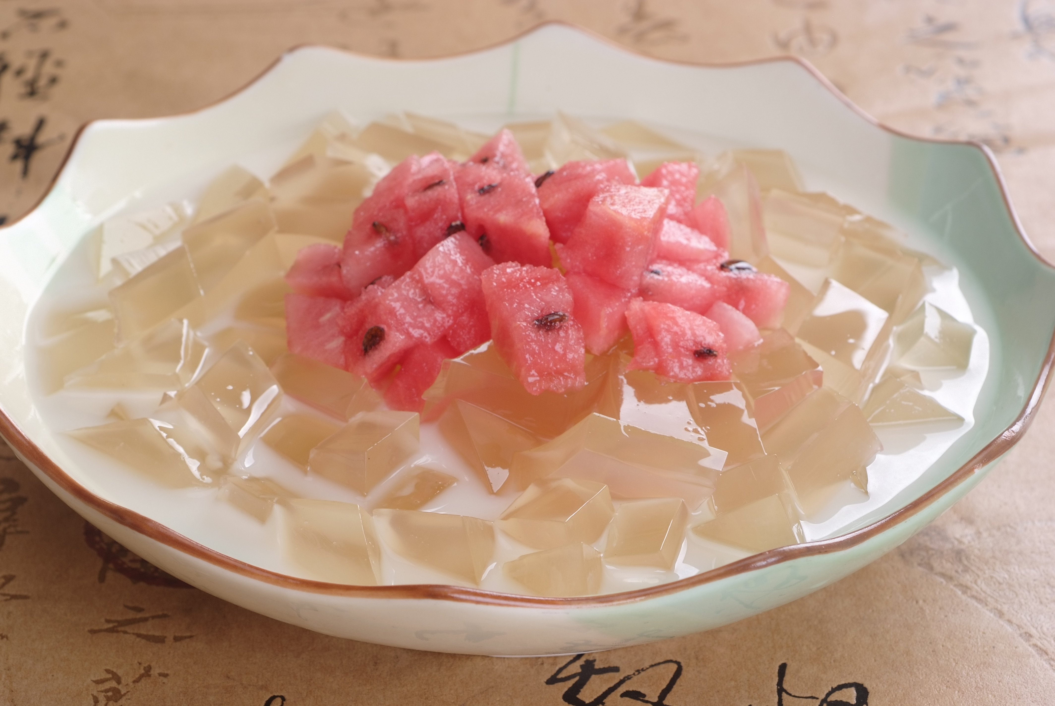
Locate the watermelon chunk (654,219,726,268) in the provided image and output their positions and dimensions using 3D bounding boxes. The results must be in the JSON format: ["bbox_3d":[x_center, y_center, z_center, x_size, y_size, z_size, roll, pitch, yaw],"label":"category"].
[{"bbox_3d":[0.043,-0.028,0.697,0.021,0.015,0.017,9,32,15],"label":"watermelon chunk"}]

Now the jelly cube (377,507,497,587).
[{"bbox_3d":[-0.021,0.046,0.589,0.021,0.019,0.020,-1,-8,17],"label":"jelly cube"}]

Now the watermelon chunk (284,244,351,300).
[{"bbox_3d":[-0.049,-0.017,0.636,0.018,0.013,0.015,11,33,17],"label":"watermelon chunk"}]

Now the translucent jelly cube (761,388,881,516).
[{"bbox_3d":[0.072,0.024,0.644,0.022,0.018,0.014,-40,33,-8],"label":"translucent jelly cube"}]

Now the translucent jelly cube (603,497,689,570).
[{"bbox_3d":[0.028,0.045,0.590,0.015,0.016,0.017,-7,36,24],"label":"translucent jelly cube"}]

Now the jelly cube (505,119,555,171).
[{"bbox_3d":[0.000,-0.059,0.754,0.014,0.012,0.016,-2,13,4],"label":"jelly cube"}]

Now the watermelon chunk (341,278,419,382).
[{"bbox_3d":[-0.031,-0.004,0.580,0.015,0.016,0.018,-28,71,3],"label":"watermelon chunk"}]

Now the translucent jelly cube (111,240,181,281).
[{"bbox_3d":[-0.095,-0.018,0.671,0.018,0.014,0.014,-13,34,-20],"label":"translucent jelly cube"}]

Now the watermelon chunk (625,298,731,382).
[{"bbox_3d":[0.038,-0.003,0.661,0.024,0.018,0.018,12,33,19],"label":"watermelon chunk"}]

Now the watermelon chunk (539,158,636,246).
[{"bbox_3d":[0.016,-0.038,0.684,0.021,0.017,0.019,-1,37,12],"label":"watermelon chunk"}]

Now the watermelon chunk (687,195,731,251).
[{"bbox_3d":[0.043,-0.029,0.649,0.013,0.014,0.013,-5,32,-9],"label":"watermelon chunk"}]

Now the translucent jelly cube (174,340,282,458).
[{"bbox_3d":[-0.069,0.011,0.622,0.017,0.017,0.015,46,67,2],"label":"translucent jelly cube"}]

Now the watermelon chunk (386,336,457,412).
[{"bbox_3d":[-0.024,0.007,0.605,0.017,0.018,0.017,20,37,29],"label":"watermelon chunk"}]

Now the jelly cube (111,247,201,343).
[{"bbox_3d":[-0.085,-0.012,0.626,0.021,0.016,0.014,-27,68,9],"label":"jelly cube"}]

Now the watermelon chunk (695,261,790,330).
[{"bbox_3d":[0.051,-0.011,0.623,0.021,0.013,0.014,4,32,7],"label":"watermelon chunk"}]

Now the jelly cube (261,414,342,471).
[{"bbox_3d":[-0.051,0.024,0.608,0.017,0.014,0.017,20,37,29],"label":"jelly cube"}]

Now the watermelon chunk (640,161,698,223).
[{"bbox_3d":[0.037,-0.040,0.691,0.011,0.014,0.018,2,-11,-15],"label":"watermelon chunk"}]

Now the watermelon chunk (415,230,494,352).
[{"bbox_3d":[-0.017,-0.014,0.634,0.015,0.022,0.015,-34,63,-22],"label":"watermelon chunk"}]

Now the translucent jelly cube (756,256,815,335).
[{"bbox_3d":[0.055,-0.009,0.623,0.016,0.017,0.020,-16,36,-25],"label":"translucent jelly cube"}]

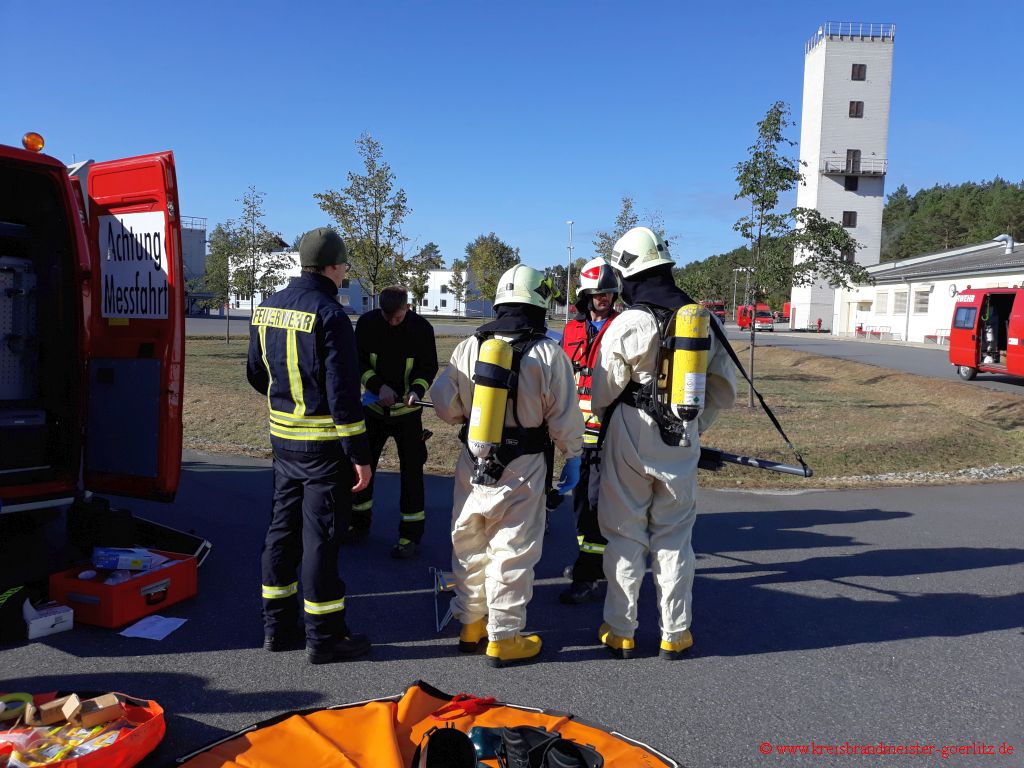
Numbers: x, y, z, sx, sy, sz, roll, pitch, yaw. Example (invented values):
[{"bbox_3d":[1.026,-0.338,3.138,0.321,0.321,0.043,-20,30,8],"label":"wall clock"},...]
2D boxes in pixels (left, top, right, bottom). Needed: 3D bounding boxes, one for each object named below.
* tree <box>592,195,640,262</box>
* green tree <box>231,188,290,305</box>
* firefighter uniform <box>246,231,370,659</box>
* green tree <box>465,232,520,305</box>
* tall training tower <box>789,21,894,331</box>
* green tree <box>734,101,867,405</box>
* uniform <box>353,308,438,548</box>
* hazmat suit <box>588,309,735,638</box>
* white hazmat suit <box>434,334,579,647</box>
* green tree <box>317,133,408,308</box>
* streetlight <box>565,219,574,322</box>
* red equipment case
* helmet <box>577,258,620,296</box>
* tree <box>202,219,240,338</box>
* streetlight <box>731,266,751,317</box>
[{"bbox_3d":[3.668,-3.248,24.757,2.100,5.037,2.100,1,6,0],"label":"tree"},{"bbox_3d":[-8.599,-4.070,27.200,2.000,5.300,2.000,2,5,0],"label":"green tree"},{"bbox_3d":[-0.913,0.250,3.600,0.550,1.850,0.400,7,7,41],"label":"firefighter uniform"},{"bbox_3d":[-1.899,-9.914,74.000,5.200,8.100,5.000,2,5,0],"label":"green tree"},{"bbox_3d":[29.248,-17.776,70.851,6.000,26.022,5.400,1,6,0],"label":"tall training tower"},{"bbox_3d":[5.165,-2.371,14.400,2.200,5.300,2.000,2,5,0],"label":"green tree"},{"bbox_3d":[-0.737,0.288,5.050,0.560,1.500,0.460,2,6,-2],"label":"uniform"},{"bbox_3d":[0.679,0.435,3.629,0.600,1.524,0.470,-2,6,-28],"label":"hazmat suit"},{"bbox_3d":[-0.025,0.477,3.603,0.600,1.382,0.450,3,6,20],"label":"white hazmat suit"},{"bbox_3d":[-3.164,-2.753,17.248,2.100,5.223,2.100,1,6,0],"label":"green tree"},{"bbox_3d":[4.871,-9.574,69.564,0.700,9.025,0.400,-3,7,-37],"label":"streetlight"},{"bbox_3d":[-2.020,1.053,4.190,0.420,0.212,0.540,3,6,22],"label":"red equipment case"},{"bbox_3d":[0.474,-0.585,4.350,0.240,0.225,0.290,-1,6,-27],"label":"helmet"},{"bbox_3d":[-11.123,-3.876,30.580,1.700,4.549,1.700,1,6,0],"label":"tree"},{"bbox_3d":[35.448,-14.085,125.000,1.500,8.300,0.600,2,5,0],"label":"streetlight"}]

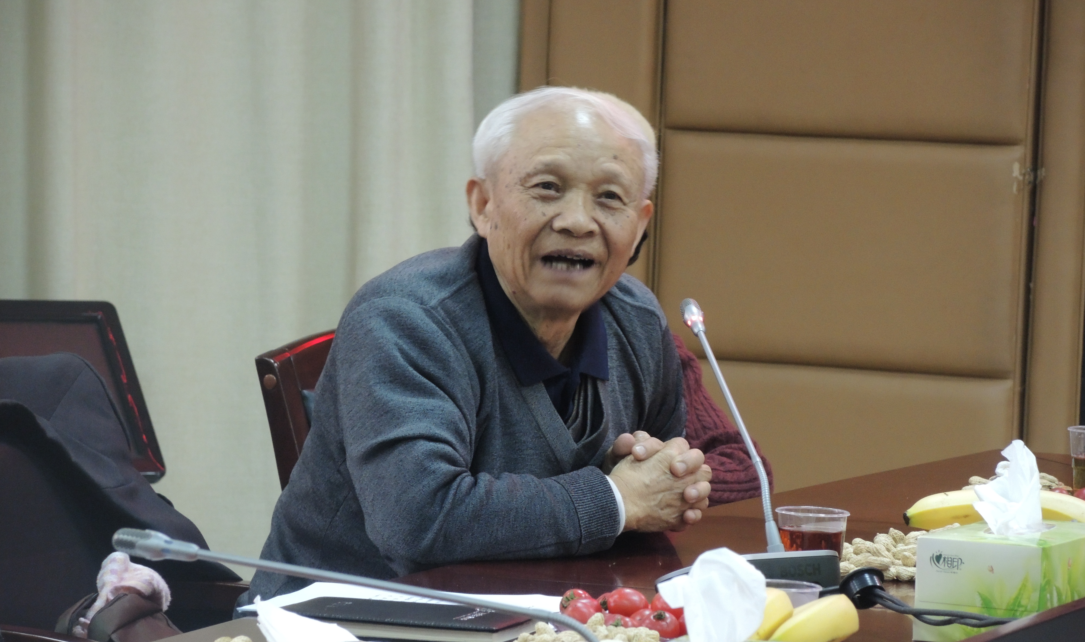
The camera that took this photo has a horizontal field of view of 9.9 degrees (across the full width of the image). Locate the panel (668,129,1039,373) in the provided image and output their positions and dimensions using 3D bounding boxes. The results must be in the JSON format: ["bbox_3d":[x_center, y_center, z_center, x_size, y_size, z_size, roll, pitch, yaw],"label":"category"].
[{"bbox_3d":[0.431,-0.096,9.000,0.545,0.335,0.050,4,5,19],"label":"panel"}]

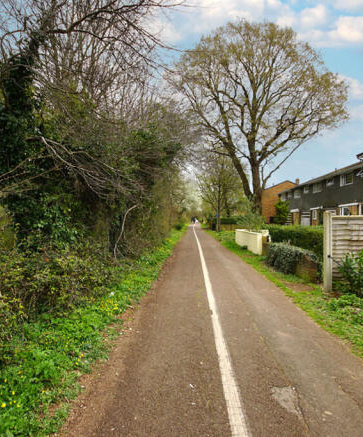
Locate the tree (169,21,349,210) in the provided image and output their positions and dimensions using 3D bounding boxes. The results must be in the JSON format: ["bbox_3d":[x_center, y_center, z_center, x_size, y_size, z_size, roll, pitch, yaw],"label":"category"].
[{"bbox_3d":[6.900,-8.300,26.000,16.300,19.800,15.800,0,0,0],"label":"tree"}]

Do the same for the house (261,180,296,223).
[{"bbox_3d":[16.600,-1.900,45.500,8.600,7.000,8.500,0,0,6],"label":"house"}]

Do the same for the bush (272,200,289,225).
[{"bbox_3d":[10.600,-0.100,29.200,1.750,3.400,1.750,0,0,0],"label":"bush"}]

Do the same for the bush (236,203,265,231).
[{"bbox_3d":[4.200,0.420,16.700,1.750,2.300,1.700,0,0,0],"label":"bush"}]

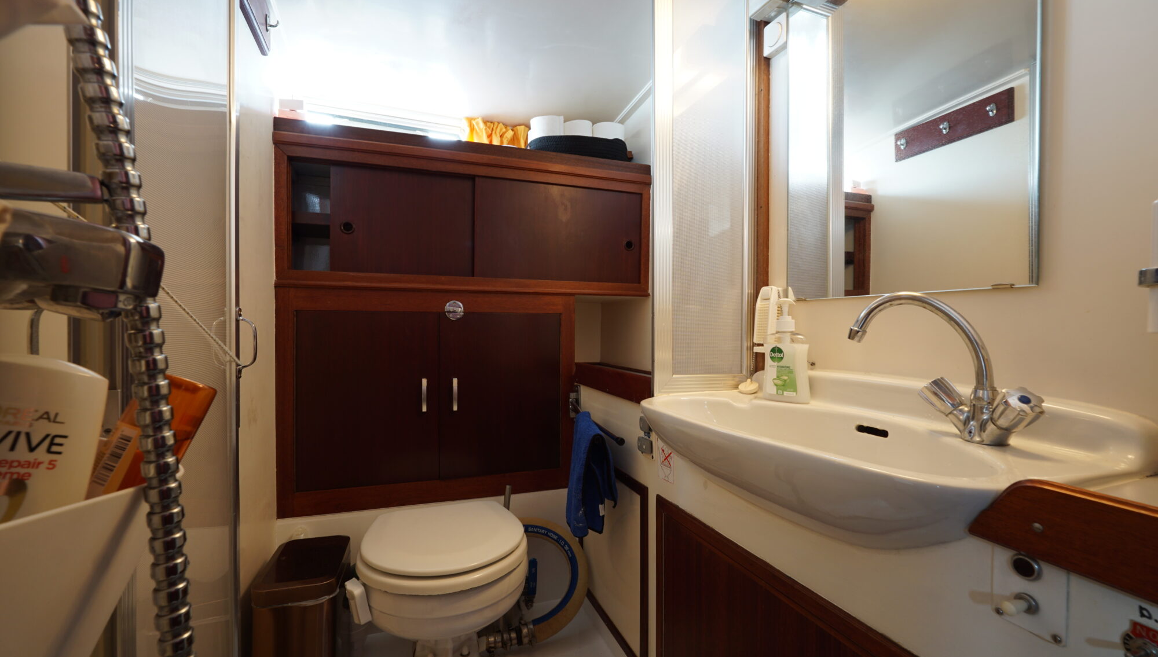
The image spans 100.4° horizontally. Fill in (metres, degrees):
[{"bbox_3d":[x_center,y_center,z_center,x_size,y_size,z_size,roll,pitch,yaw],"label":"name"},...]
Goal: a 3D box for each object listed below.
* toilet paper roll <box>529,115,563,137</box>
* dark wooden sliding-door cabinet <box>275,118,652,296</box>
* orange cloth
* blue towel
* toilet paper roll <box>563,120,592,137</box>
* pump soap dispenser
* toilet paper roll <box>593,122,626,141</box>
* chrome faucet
[{"bbox_3d":[-0.107,-0.640,1.621,0.110,0.100,0.110,0,1,-19],"label":"toilet paper roll"},{"bbox_3d":[-0.320,-0.325,1.554,1.081,0.434,0.300,0,1,-19],"label":"dark wooden sliding-door cabinet"},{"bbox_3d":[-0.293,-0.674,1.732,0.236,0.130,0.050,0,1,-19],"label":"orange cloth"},{"bbox_3d":[0.033,0.335,1.130,0.075,0.245,0.190,0,1,-13],"label":"blue towel"},{"bbox_3d":[-0.005,-0.641,1.655,0.110,0.100,0.110,0,1,-19],"label":"toilet paper roll"},{"bbox_3d":[0.382,0.035,0.886,0.072,0.186,0.043,1,1,42],"label":"pump soap dispenser"},{"bbox_3d":[0.106,-0.651,1.692,0.110,0.100,0.110,0,1,-19],"label":"toilet paper roll"},{"bbox_3d":[0.466,0.046,0.648,0.062,0.178,0.245,0,1,-19],"label":"chrome faucet"}]

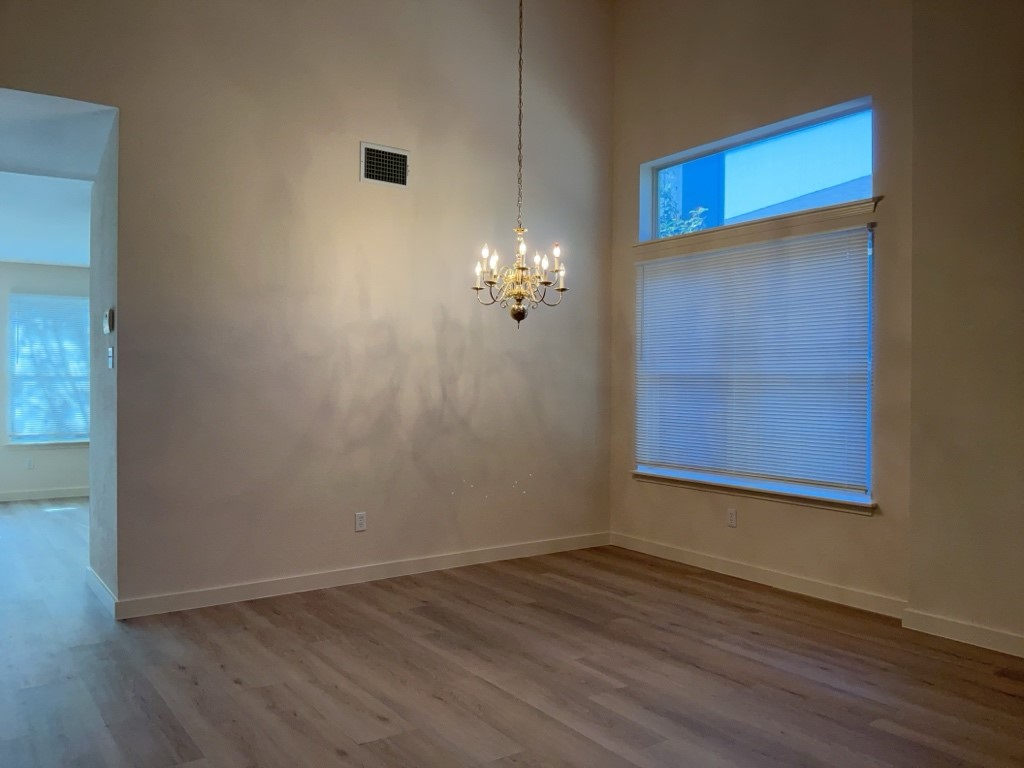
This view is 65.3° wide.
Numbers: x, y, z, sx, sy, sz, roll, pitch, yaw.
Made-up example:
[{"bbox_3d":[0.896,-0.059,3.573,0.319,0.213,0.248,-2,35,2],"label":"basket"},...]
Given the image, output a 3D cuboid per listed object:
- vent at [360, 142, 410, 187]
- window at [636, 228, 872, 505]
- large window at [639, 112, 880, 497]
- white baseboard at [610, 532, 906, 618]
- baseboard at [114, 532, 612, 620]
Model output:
[{"bbox_3d":[-0.798,-1.373,5.041,0.338,0.250,0.025,0,0,-34],"label":"vent"},{"bbox_3d":[1.497,-0.117,5.163,0.110,1.541,1.830,0,0,-35],"label":"window"},{"bbox_3d":[1.507,-0.466,5.168,0.130,2.255,1.830,0,0,-35],"label":"large window"},{"bbox_3d":[1.425,1.197,5.181,0.016,0.097,2.309,0,0,-35],"label":"white baseboard"},{"bbox_3d":[-0.667,1.188,5.158,3.426,0.097,0.016,0,0,-34],"label":"baseboard"}]

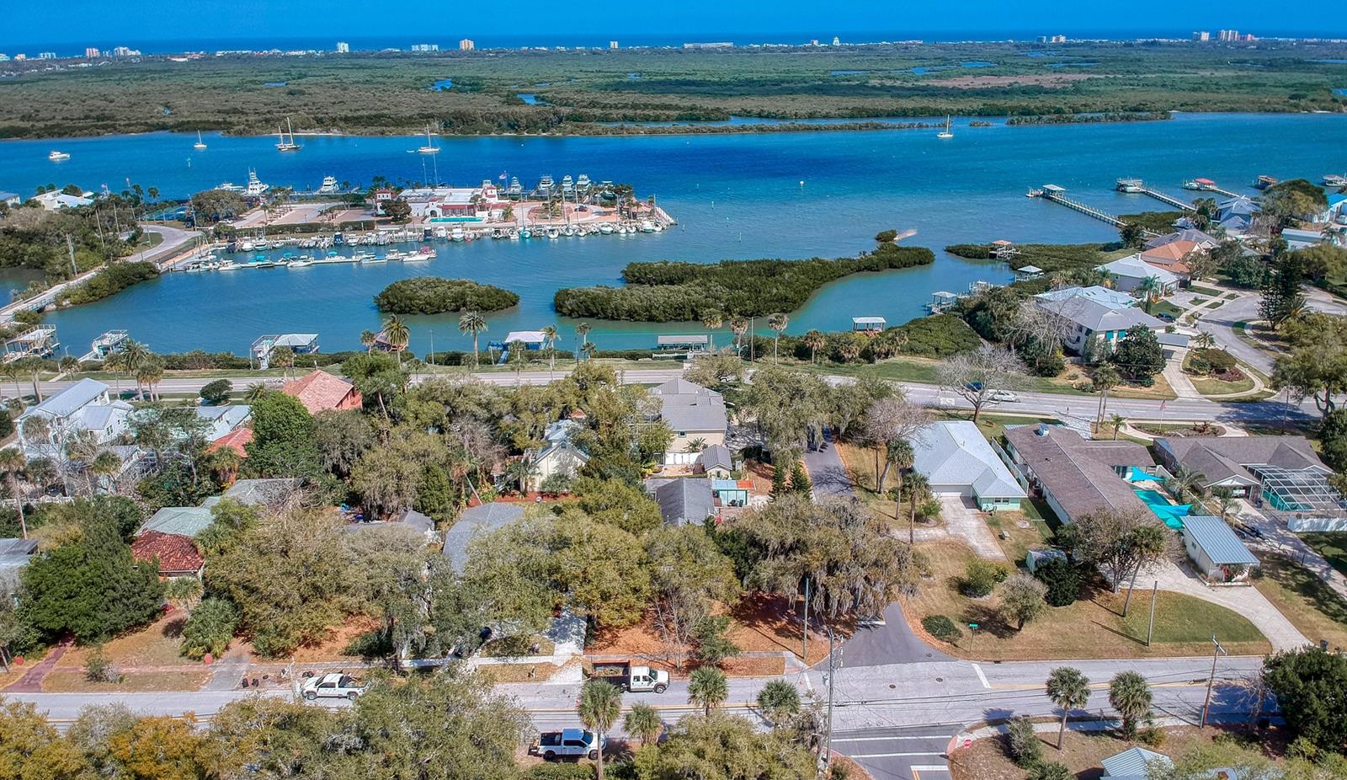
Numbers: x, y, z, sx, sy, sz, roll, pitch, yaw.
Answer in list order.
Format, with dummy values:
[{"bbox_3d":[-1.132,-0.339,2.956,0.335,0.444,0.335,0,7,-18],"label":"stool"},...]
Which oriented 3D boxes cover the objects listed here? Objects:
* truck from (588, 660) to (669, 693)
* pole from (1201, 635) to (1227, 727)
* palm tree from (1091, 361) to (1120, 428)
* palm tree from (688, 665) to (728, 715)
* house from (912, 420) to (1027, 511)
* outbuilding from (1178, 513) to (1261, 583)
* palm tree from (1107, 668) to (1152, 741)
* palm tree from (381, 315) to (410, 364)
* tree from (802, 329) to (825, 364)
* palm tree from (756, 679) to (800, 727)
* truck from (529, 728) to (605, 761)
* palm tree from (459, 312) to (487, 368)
[{"bbox_3d":[-4.133,28.055,95.344,7.439,2.132,2.331,0,20,0],"label":"truck"},{"bbox_3d":[48.221,26.483,87.550,0.446,9.521,2.182,-1,20,0],"label":"pole"},{"bbox_3d":[67.953,0.999,154.171,4.140,11.210,4.140,-1,20,0],"label":"palm tree"},{"bbox_3d":[3.008,28.047,83.414,3.570,10.315,3.570,-1,20,0],"label":"palm tree"},{"bbox_3d":[40.244,9.484,139.743,12.770,4.950,26.160,0,20,1],"label":"house"},{"bbox_3d":[64.918,18.811,116.442,5.000,2.900,11.400,2,20,8],"label":"outbuilding"},{"bbox_3d":[40.425,28.183,86.436,3.810,7.060,3.810,-1,20,0],"label":"palm tree"},{"bbox_3d":[-52.839,-8.908,185.435,5.700,11.000,5.700,-1,20,0],"label":"palm tree"},{"bbox_3d":[26.603,-7.788,186.889,4.463,7.042,4.463,-1,20,0],"label":"tree"},{"bbox_3d":[9.153,28.710,83.778,3.850,7.900,3.850,-1,20,0],"label":"palm tree"},{"bbox_3d":[-9.008,31.492,86.499,5.951,1.934,2.083,-1,20,-1],"label":"truck"},{"bbox_3d":[-38.344,-9.814,187.396,5.500,11.100,5.500,-1,20,0],"label":"palm tree"}]

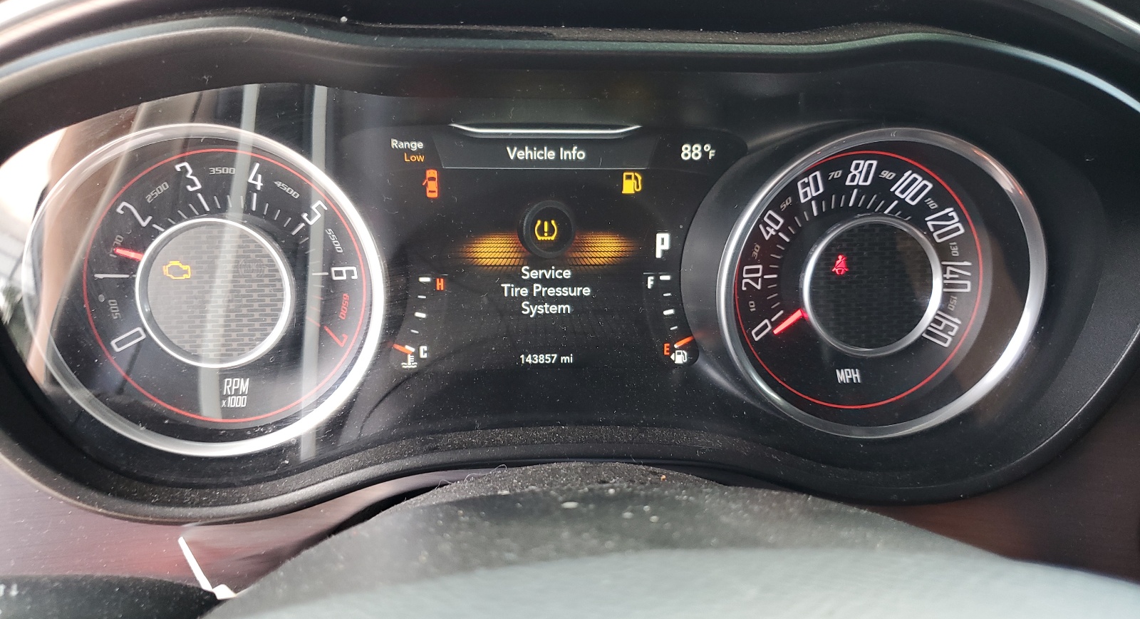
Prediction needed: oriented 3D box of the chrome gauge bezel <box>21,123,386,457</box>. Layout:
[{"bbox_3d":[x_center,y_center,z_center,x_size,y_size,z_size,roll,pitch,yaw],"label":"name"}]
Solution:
[{"bbox_3d":[-0.125,-0.006,0.304,0.119,0.119,0.020,-2,12,-8],"label":"chrome gauge bezel"}]

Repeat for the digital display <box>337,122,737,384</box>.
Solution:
[{"bbox_3d":[-0.010,-0.023,0.329,0.153,0.094,0.010,-1,7,-5],"label":"digital display"}]

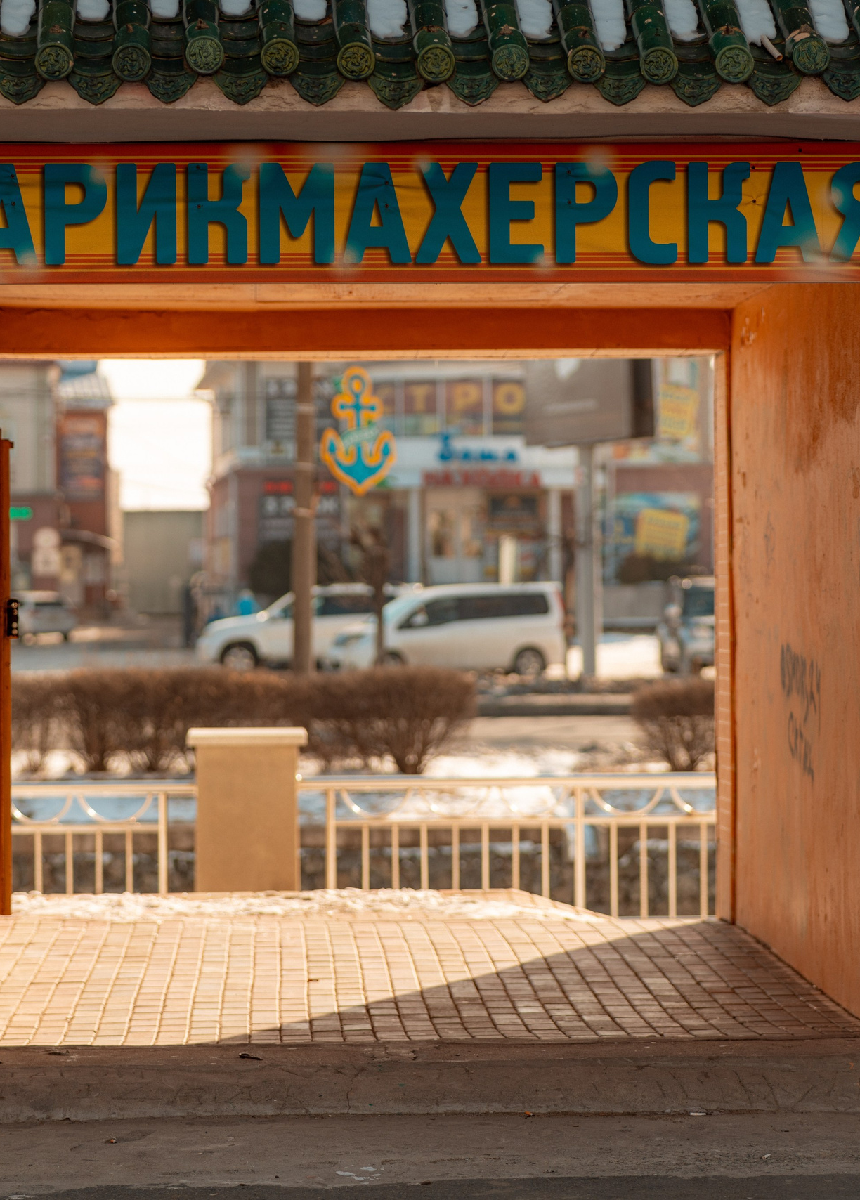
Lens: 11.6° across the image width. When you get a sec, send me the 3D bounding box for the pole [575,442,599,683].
[{"bbox_3d":[2.914,-0.693,79.000,0.330,4.400,0.330,0,0,-3],"label":"pole"}]

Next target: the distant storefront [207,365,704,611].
[{"bbox_3d":[1.226,-3.334,105.876,14.000,8.000,7.000,-1,1,-3],"label":"distant storefront"}]

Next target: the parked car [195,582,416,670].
[{"bbox_3d":[-2.504,0.558,86.500,4.600,1.780,1.800,0,0,-7],"label":"parked car"}]

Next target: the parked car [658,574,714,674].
[{"bbox_3d":[5.313,0.493,80.500,1.780,1.860,4.500,-1,1,-2],"label":"parked car"}]

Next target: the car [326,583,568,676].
[{"bbox_3d":[0.333,0.596,83.800,4.650,1.840,1.700,0,0,-15],"label":"car"}]

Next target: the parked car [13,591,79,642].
[{"bbox_3d":[-13.166,0.567,137.000,1.720,1.580,4.300,0,0,-35],"label":"parked car"}]

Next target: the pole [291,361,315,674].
[{"bbox_3d":[-1.922,-2.780,62.961,0.320,8.500,0.320,0,1,0],"label":"pole"}]

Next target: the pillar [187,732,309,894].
[{"bbox_3d":[-1.053,1.272,24.400,0.690,1.080,0.660,0,0,-3],"label":"pillar"}]

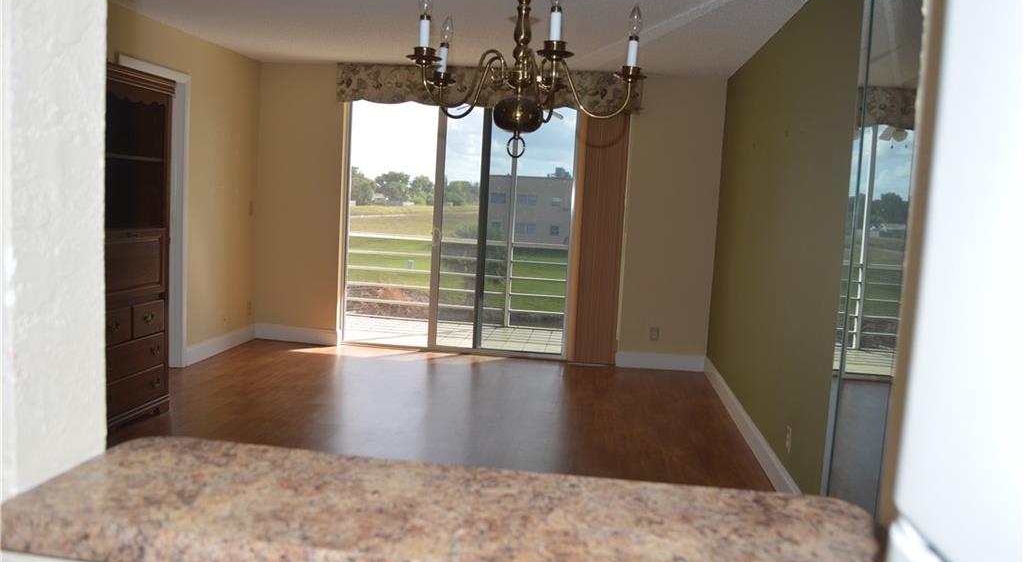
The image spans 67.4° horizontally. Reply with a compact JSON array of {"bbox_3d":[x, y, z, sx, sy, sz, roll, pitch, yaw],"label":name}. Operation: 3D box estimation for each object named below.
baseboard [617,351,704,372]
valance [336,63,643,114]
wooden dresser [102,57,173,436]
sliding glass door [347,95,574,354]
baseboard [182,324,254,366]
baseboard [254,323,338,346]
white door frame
[{"bbox_3d":[1.252,0.681,6.443,0.743,0.131,0.020,4,6,6],"label":"baseboard"},{"bbox_3d":[-0.198,-1.582,6.319,2.525,0.327,0.129,4,6,6],"label":"valance"},{"bbox_3d":[-2.268,-0.158,4.166,0.476,1.950,0.767,4,6,6],"label":"wooden dresser"},{"bbox_3d":[-0.376,-0.437,6.576,2.208,2.158,0.099,4,6,6],"label":"sliding glass door"},{"bbox_3d":[-2.340,0.509,6.284,0.020,0.148,1.132,4,6,6],"label":"baseboard"},{"bbox_3d":[-1.912,0.477,6.793,0.753,0.142,0.020,4,6,6],"label":"baseboard"},{"bbox_3d":[-2.459,-0.376,5.226,0.124,2.128,0.812,4,6,6],"label":"white door frame"}]

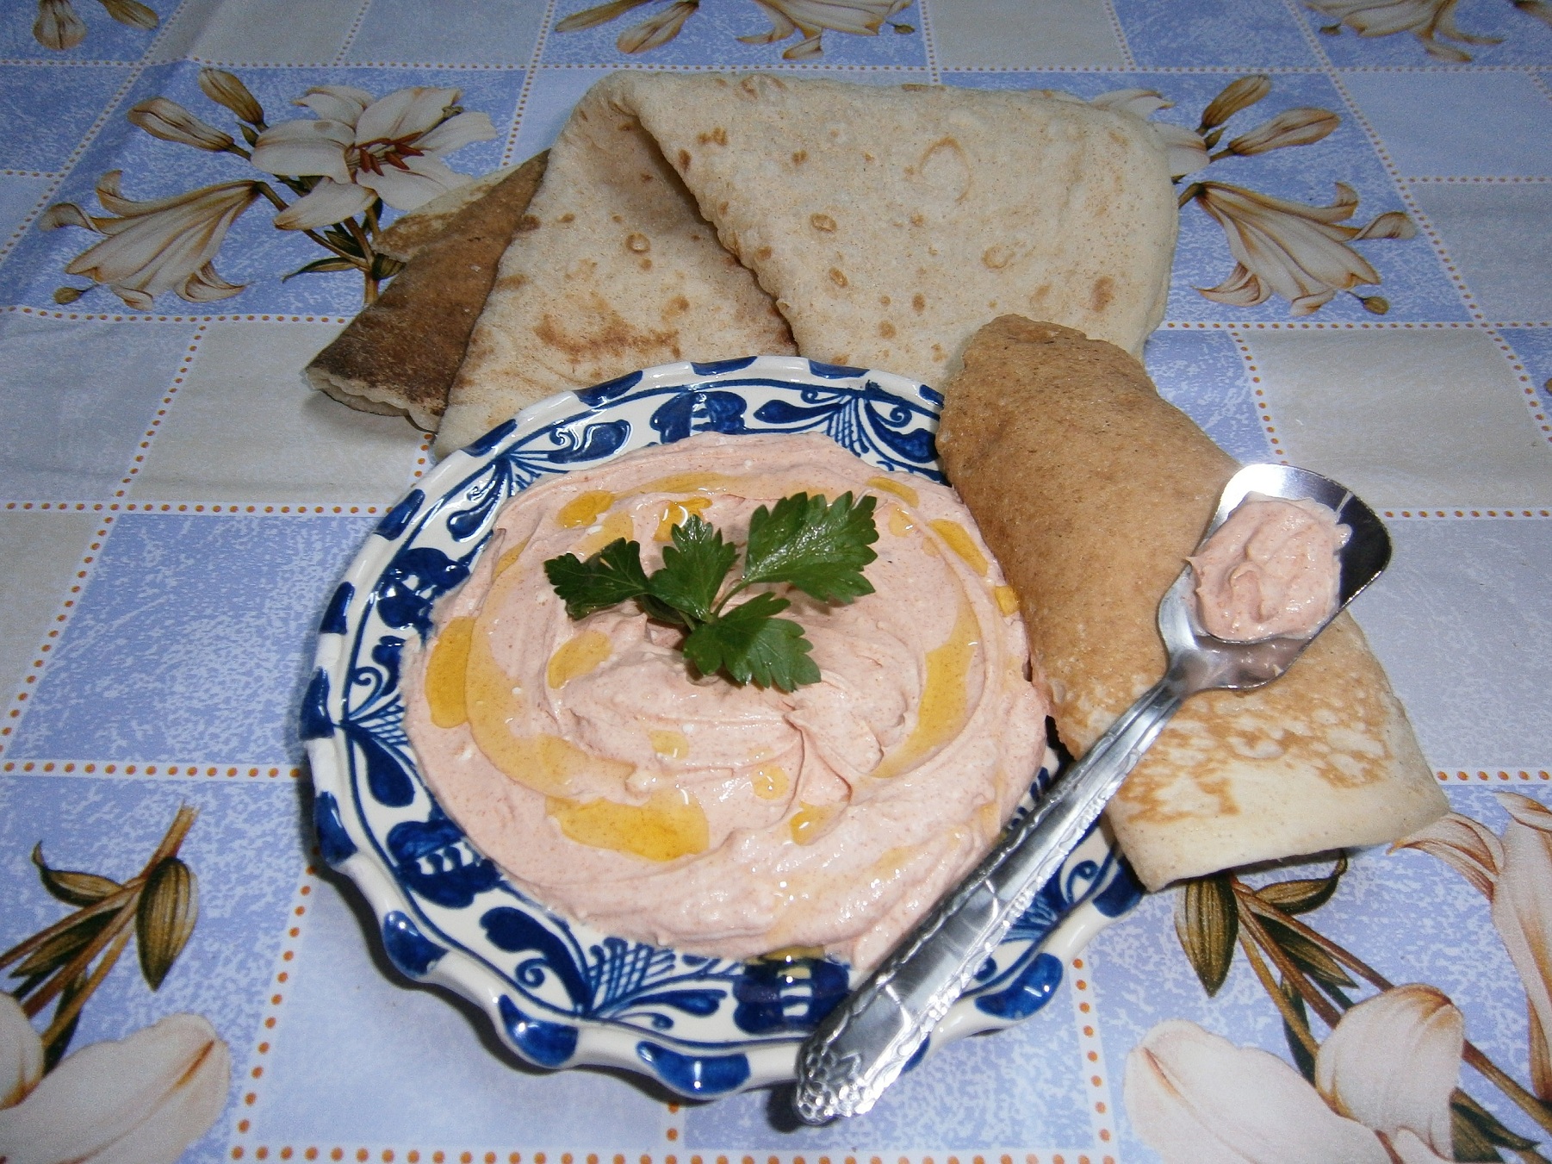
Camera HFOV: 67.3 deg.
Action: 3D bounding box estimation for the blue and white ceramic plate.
[{"bbox_3d":[-0.008,0.025,0.302,0.216,0.033,0.216,0,51,0],"label":"blue and white ceramic plate"}]

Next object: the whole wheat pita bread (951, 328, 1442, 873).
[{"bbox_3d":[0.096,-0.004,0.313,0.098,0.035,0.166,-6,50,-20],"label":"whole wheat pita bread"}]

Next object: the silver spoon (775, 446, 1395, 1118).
[{"bbox_3d":[0.077,0.038,0.259,0.043,0.020,0.206,36,63,25],"label":"silver spoon"}]

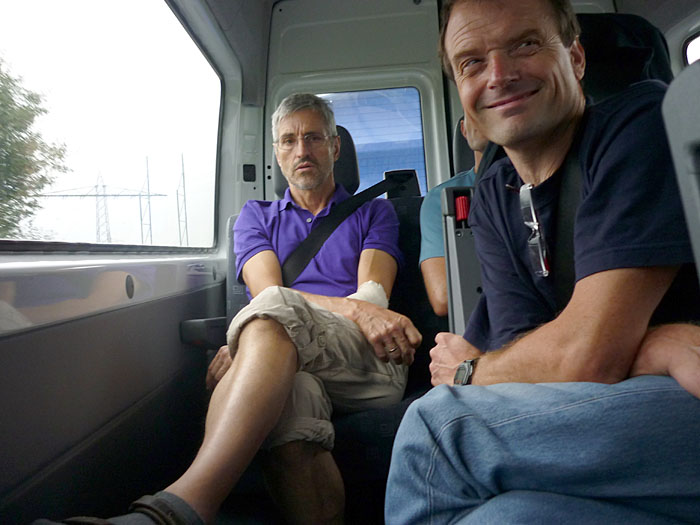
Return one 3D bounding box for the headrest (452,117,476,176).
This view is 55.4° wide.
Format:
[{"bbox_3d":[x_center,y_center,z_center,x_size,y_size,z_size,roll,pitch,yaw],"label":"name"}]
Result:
[{"bbox_3d":[0.428,-0.318,1.920,0.247,0.220,0.115,-4,-5,1],"label":"headrest"}]

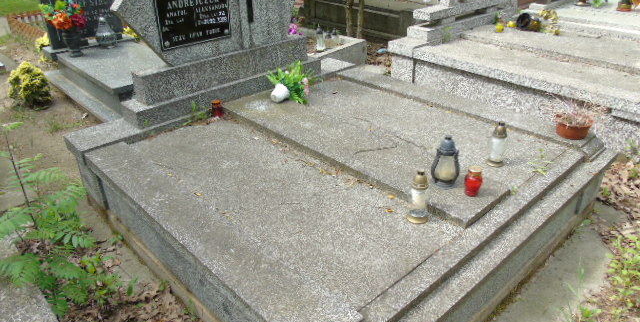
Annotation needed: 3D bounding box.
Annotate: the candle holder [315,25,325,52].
[{"bbox_3d":[0.006,-0.958,3.595,0.075,0.200,0.075,-2,28,1],"label":"candle holder"}]

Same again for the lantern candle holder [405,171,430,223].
[{"bbox_3d":[0.380,0.133,1.757,0.080,0.214,0.080,-1,28,1],"label":"lantern candle holder"}]

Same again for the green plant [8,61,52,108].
[{"bbox_3d":[-2.610,-0.685,4.180,0.340,0.400,0.340,-2,28,0],"label":"green plant"}]

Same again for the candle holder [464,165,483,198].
[{"bbox_3d":[0.649,0.088,1.950,0.073,0.118,0.073,-2,28,1],"label":"candle holder"}]

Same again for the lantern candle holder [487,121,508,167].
[{"bbox_3d":[0.800,-0.075,2.055,0.079,0.201,0.079,-25,36,-36],"label":"lantern candle holder"}]

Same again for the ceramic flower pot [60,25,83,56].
[{"bbox_3d":[-2.323,-1.128,4.351,0.152,0.265,0.152,-25,36,-36],"label":"ceramic flower pot"}]

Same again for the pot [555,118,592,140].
[{"bbox_3d":[1.293,-0.169,2.362,0.175,0.085,0.175,-2,28,1],"label":"pot"}]

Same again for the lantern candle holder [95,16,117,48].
[{"bbox_3d":[-2.147,-1.299,4.642,0.180,0.278,0.180,-25,36,-36],"label":"lantern candle holder"}]

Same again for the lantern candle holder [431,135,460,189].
[{"bbox_3d":[0.526,0.004,1.896,0.112,0.227,0.093,7,30,16],"label":"lantern candle holder"}]

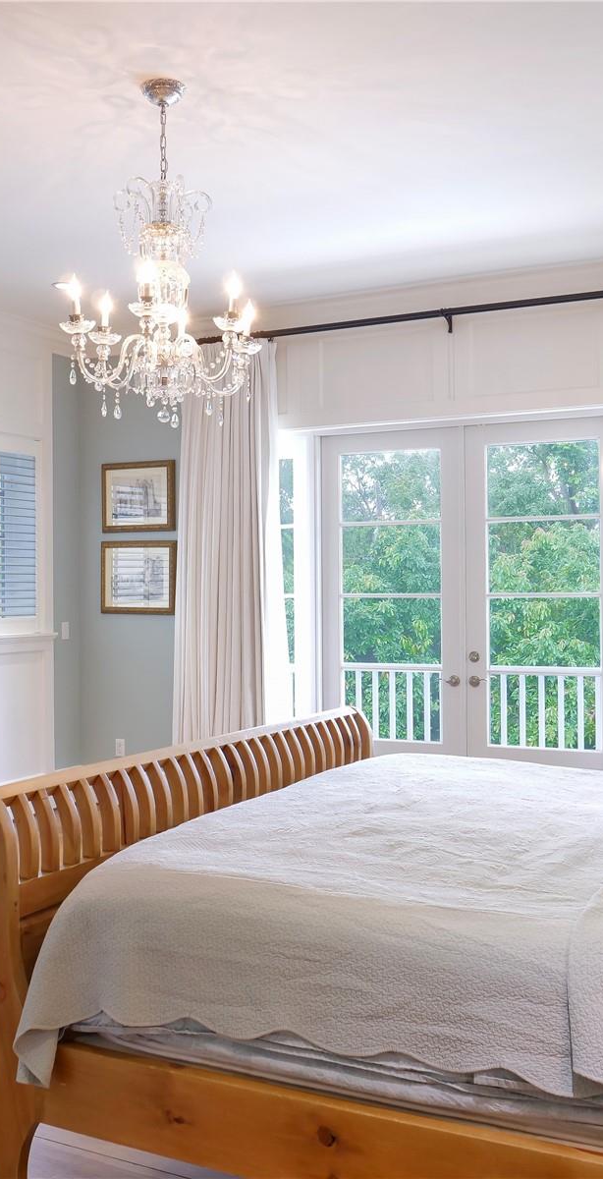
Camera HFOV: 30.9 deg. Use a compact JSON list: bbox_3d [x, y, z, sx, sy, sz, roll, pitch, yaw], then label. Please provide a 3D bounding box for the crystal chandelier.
[{"bbox_3d":[-0.487,-1.165,3.810,0.710,1.190,0.710,0,0,0],"label":"crystal chandelier"}]

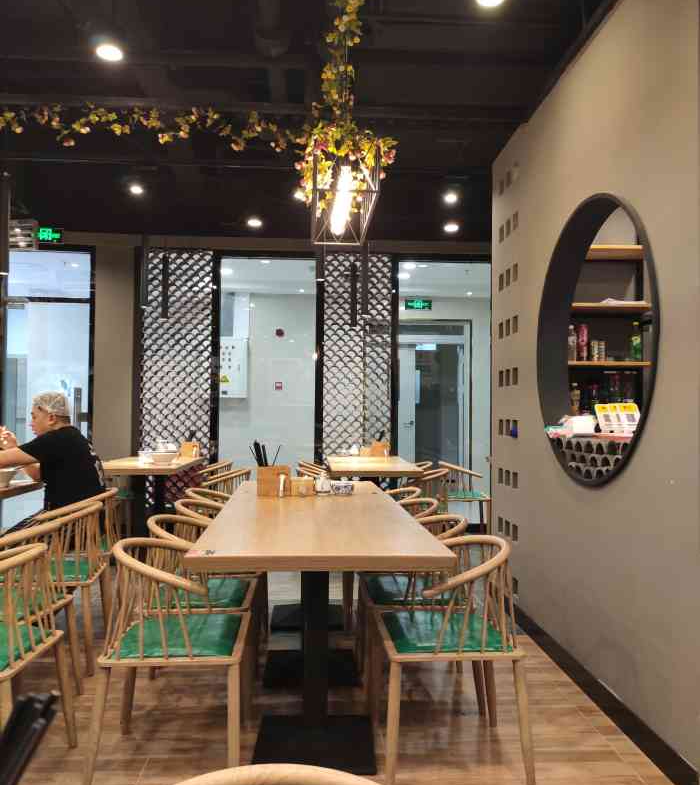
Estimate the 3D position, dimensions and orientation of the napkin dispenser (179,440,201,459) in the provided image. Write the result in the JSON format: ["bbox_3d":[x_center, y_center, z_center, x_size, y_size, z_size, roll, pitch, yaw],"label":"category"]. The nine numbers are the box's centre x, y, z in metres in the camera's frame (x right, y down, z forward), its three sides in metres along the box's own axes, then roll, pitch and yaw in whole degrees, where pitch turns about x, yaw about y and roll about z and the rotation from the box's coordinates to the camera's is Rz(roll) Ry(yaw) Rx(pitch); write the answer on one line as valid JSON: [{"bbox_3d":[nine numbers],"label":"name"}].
[{"bbox_3d":[-1.484,0.533,6.248,0.175,0.165,0.130,1,-2,-4],"label":"napkin dispenser"}]

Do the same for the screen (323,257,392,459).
[{"bbox_3d":[0.076,-0.071,6.827,0.720,2.650,0.060,1,-2,-4],"label":"screen"}]

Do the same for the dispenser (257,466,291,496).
[{"bbox_3d":[-0.411,0.479,3.648,0.180,0.160,0.130,1,-2,-4],"label":"dispenser"}]

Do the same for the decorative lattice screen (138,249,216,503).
[{"bbox_3d":[-1.675,-0.114,6.535,0.750,2.600,0.060,1,-2,-4],"label":"decorative lattice screen"}]

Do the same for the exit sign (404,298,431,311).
[{"bbox_3d":[0.918,-1.164,8.966,0.360,0.145,0.040,1,-2,-4],"label":"exit sign"}]

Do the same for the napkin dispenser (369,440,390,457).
[{"bbox_3d":[0.279,0.551,6.265,0.170,0.150,0.120,1,-2,-4],"label":"napkin dispenser"}]

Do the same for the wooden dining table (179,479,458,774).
[{"bbox_3d":[-0.174,0.891,3.084,0.800,0.745,2.230,1,-2,-5],"label":"wooden dining table"}]

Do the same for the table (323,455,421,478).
[{"bbox_3d":[0.174,1.011,5.870,0.730,0.755,1.500,1,-2,-4],"label":"table"}]

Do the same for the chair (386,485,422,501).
[{"bbox_3d":[0.215,0.919,3.914,0.490,0.750,0.480,1,-2,-4],"label":"chair"}]

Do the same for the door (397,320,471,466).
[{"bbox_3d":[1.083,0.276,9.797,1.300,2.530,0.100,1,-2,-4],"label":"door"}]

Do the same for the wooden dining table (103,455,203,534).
[{"bbox_3d":[-1.694,0.955,5.678,0.710,0.745,1.400,1,-2,-4],"label":"wooden dining table"}]

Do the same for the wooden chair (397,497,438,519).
[{"bbox_3d":[0.216,0.953,3.568,0.500,0.735,0.550,1,-2,-4],"label":"wooden chair"}]

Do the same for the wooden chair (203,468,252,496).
[{"bbox_3d":[-1.031,0.988,5.264,0.500,0.735,0.550,1,-2,-4],"label":"wooden chair"}]

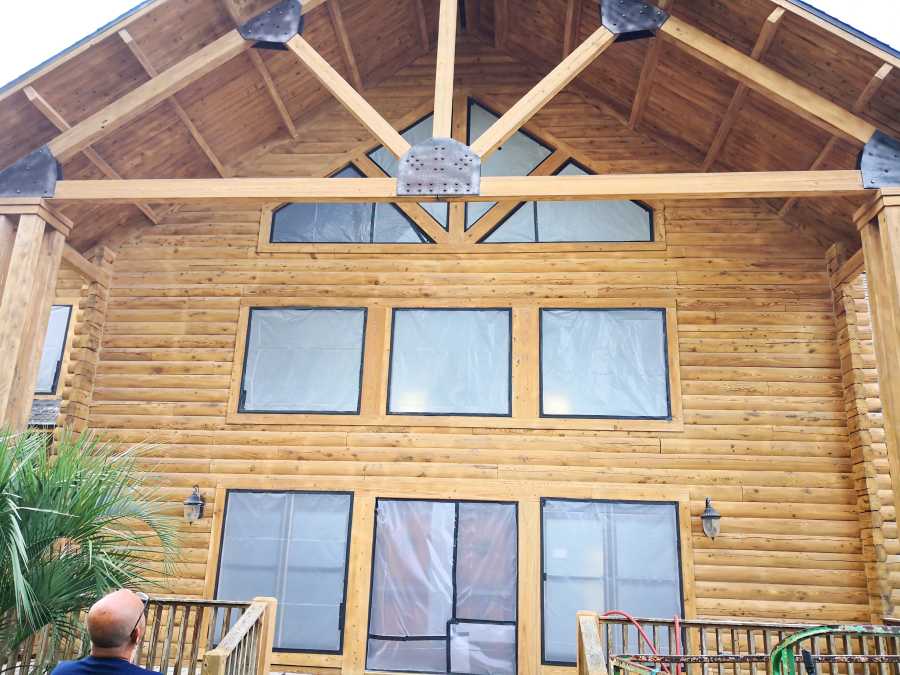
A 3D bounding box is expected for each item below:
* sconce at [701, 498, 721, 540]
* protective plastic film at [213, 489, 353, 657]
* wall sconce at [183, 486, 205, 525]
[{"bbox_3d":[3.173,2.214,8.528,0.240,0.530,0.300,0,-16,6],"label":"sconce"},{"bbox_3d":[-2.139,2.955,8.952,1.710,1.950,0.040,0,-16,6],"label":"protective plastic film"},{"bbox_3d":[-3.334,2.193,9.165,0.240,0.520,0.300,0,-16,6],"label":"wall sconce"}]

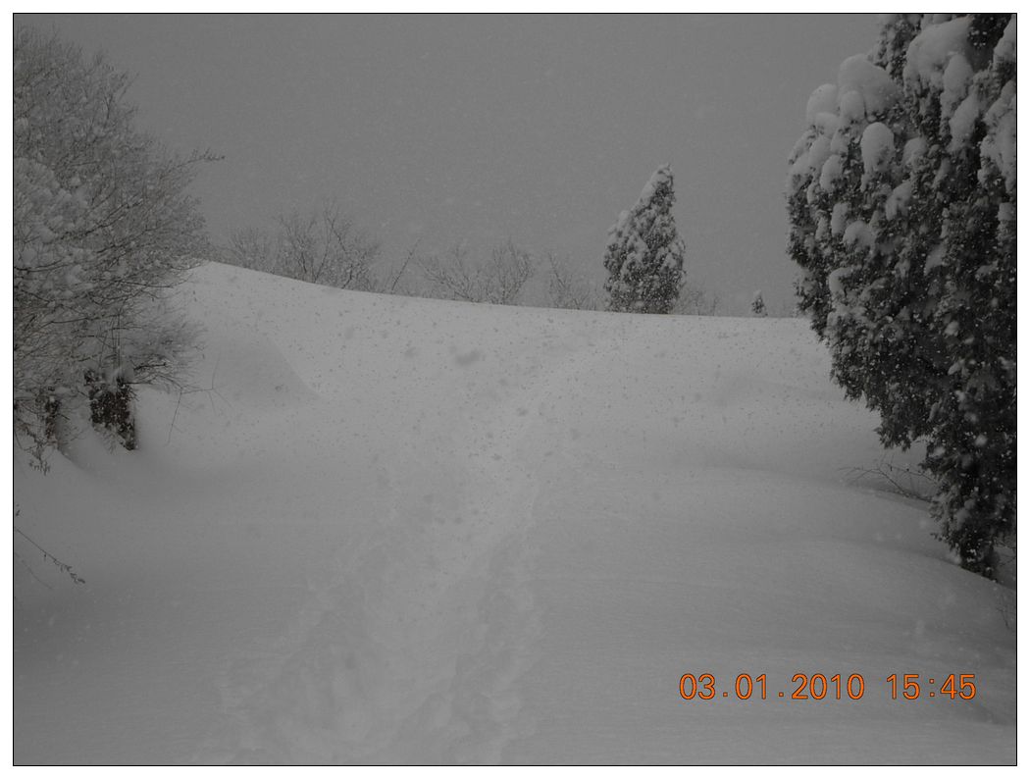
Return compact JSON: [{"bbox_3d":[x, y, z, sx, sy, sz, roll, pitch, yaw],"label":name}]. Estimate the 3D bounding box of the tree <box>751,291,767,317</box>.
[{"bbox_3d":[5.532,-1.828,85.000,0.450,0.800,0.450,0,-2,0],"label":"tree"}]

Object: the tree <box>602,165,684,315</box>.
[{"bbox_3d":[1.990,-2.207,58.000,1.300,2.500,1.300,0,-2,0],"label":"tree"}]

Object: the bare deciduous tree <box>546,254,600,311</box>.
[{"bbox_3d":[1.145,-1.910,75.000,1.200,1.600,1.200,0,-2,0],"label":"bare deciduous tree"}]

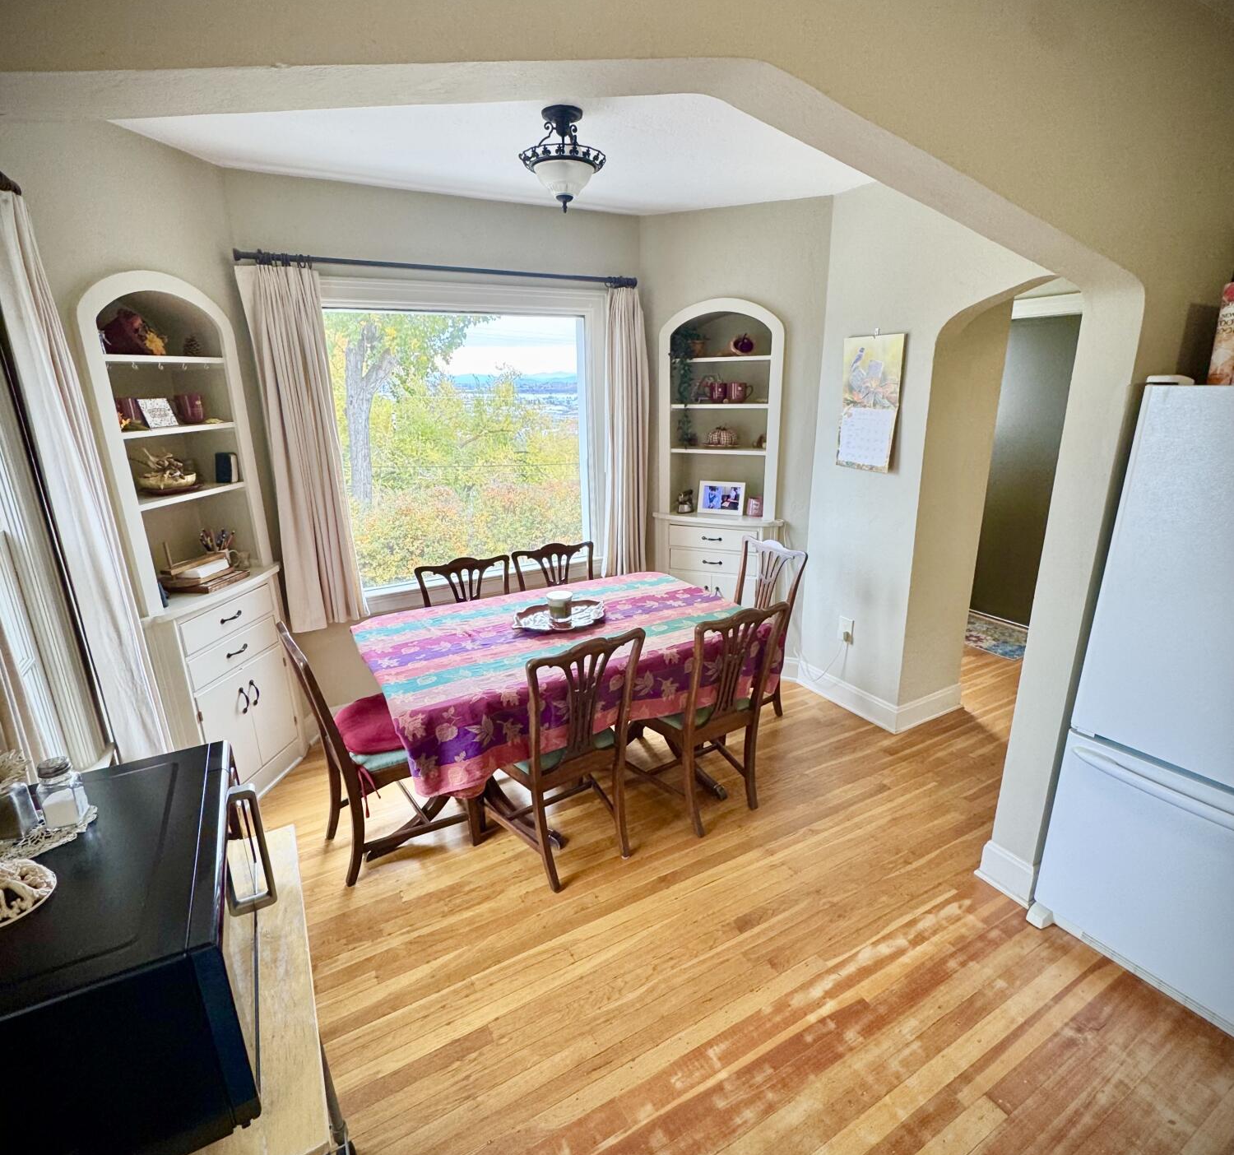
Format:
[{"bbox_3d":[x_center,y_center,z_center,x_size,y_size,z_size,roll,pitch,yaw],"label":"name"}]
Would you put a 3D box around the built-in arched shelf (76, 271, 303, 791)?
[{"bbox_3d":[-1.730,-0.078,2.691,0.410,2.111,0.700,2,17,9],"label":"built-in arched shelf"}]

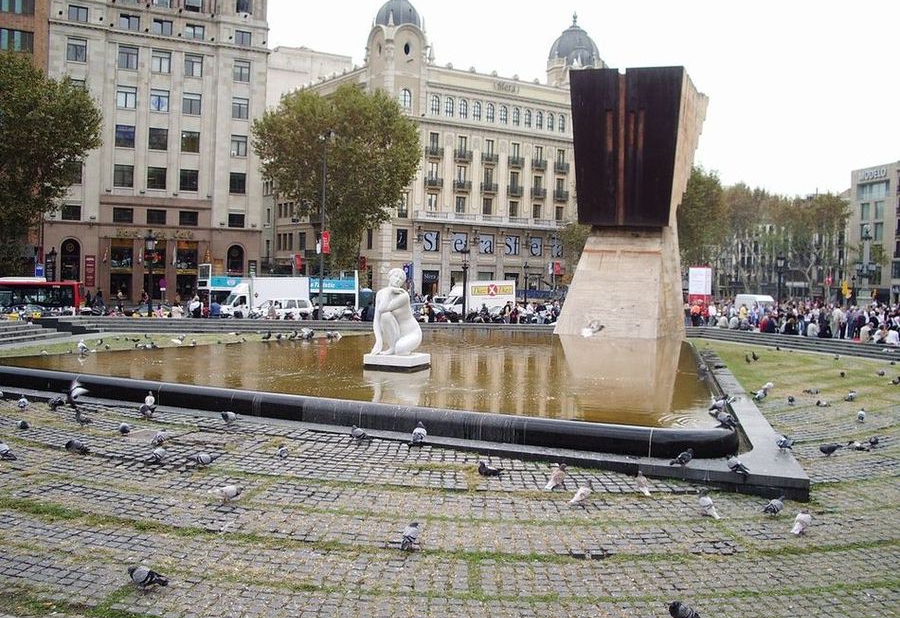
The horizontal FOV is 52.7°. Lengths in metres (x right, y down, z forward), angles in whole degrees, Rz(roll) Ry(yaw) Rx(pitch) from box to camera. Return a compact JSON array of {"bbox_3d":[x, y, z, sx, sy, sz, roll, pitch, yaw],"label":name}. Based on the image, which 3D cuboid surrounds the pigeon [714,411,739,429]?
[{"bbox_3d":[3.831,1.532,12.610,0.130,0.190,0.290,-1,3,-45],"label":"pigeon"}]

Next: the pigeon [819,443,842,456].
[{"bbox_3d":[5.734,2.127,13.729,0.320,0.200,0.130,3,2,26],"label":"pigeon"}]

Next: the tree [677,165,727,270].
[{"bbox_3d":[26.022,-7.221,98.000,9.000,16.268,9.000,2,2,0],"label":"tree"}]

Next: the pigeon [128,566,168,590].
[{"bbox_3d":[-2.236,1.992,6.751,0.285,0.175,0.125,2,2,3],"label":"pigeon"}]

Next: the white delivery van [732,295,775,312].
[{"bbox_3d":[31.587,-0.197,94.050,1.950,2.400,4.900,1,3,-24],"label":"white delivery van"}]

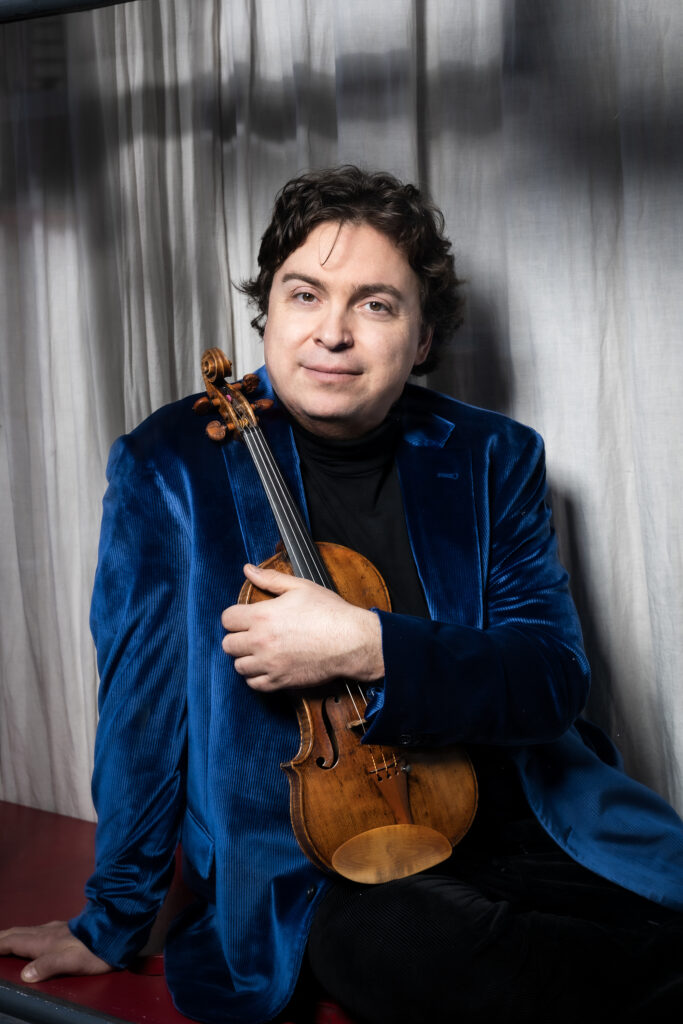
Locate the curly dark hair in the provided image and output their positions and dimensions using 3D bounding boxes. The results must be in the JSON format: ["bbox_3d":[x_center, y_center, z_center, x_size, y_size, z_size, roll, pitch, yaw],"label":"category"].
[{"bbox_3d":[0.015,-0.255,1.830,0.218,0.213,0.215,8,8,9],"label":"curly dark hair"}]

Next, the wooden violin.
[{"bbox_3d":[-0.026,0.093,1.819,0.202,0.597,0.090,-18,-6,-24],"label":"wooden violin"}]

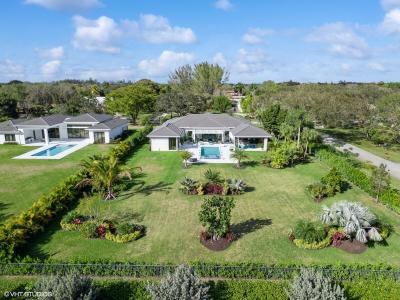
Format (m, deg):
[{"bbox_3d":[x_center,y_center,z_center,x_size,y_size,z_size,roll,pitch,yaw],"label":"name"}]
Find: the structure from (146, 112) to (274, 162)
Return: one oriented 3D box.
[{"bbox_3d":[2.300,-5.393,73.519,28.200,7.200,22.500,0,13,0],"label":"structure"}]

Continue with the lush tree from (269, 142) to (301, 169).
[{"bbox_3d":[16.841,0.753,55.198,5.980,4.790,5.380,0,13,0],"label":"lush tree"}]

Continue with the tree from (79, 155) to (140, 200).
[{"bbox_3d":[-12.715,3.775,38.954,8.710,6.490,8.280,0,13,0],"label":"tree"}]

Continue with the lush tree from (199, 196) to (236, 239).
[{"bbox_3d":[1.762,7.102,28.749,3.630,4.780,3.260,0,13,0],"label":"lush tree"}]

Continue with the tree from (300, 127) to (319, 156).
[{"bbox_3d":[24.114,-1.823,60.660,3.930,6.250,3.730,0,13,0],"label":"tree"}]

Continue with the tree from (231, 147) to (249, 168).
[{"bbox_3d":[7.519,1.614,52.210,3.200,3.510,3.040,0,13,0],"label":"tree"}]

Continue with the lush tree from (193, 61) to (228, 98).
[{"bbox_3d":[5.877,-35.010,156.141,20.150,27.260,19.140,0,13,0],"label":"lush tree"}]

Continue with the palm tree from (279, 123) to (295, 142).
[{"bbox_3d":[19.797,-3.019,63.196,3.410,6.300,3.240,0,13,0],"label":"palm tree"}]

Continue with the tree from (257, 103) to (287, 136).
[{"bbox_3d":[18.244,-6.407,70.032,6.540,10.800,6.220,0,13,0],"label":"tree"}]

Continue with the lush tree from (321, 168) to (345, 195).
[{"bbox_3d":[18.935,4.483,39.940,3.090,3.650,2.940,0,13,0],"label":"lush tree"}]

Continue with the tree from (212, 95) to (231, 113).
[{"bbox_3d":[11.502,-24.187,148.453,9.630,9.800,9.150,0,13,0],"label":"tree"}]

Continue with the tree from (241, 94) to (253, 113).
[{"bbox_3d":[24.799,-24.010,146.438,5.800,10.400,5.510,0,13,0],"label":"tree"}]

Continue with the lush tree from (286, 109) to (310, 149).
[{"bbox_3d":[21.966,-4.420,63.354,5.010,10.050,4.760,0,13,0],"label":"lush tree"}]

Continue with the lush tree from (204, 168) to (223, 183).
[{"bbox_3d":[2.099,4.428,43.224,2.800,3.230,2.800,0,13,0],"label":"lush tree"}]

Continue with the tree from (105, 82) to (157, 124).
[{"bbox_3d":[-26.534,-16.995,105.958,19.850,15.630,18.860,0,13,0],"label":"tree"}]

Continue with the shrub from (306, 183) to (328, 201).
[{"bbox_3d":[16.317,5.660,38.717,2.930,1.930,2.780,0,13,0],"label":"shrub"}]

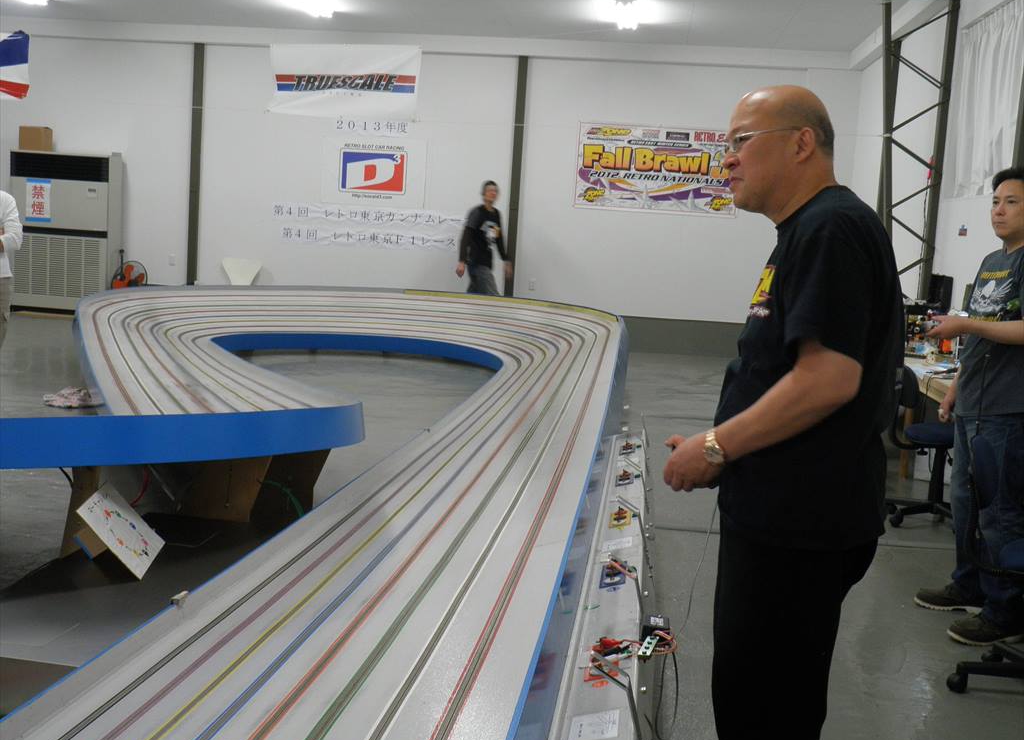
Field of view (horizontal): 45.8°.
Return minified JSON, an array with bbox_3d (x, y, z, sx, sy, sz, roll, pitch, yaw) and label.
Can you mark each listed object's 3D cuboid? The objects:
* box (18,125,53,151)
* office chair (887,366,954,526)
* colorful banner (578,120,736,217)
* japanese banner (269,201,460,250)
[{"bbox_3d":[-5.530,-2.674,14.118,0.276,0.276,0.275,4,7,5],"label":"box"},{"bbox_3d":[2.211,0.371,6.170,0.570,0.810,0.570,4,7,0],"label":"office chair"},{"bbox_3d":[1.659,-2.279,13.810,1.840,0.970,0.020,4,7,5],"label":"colorful banner"},{"bbox_3d":[-1.661,-1.667,14.190,2.340,0.480,0.015,4,7,5],"label":"japanese banner"}]

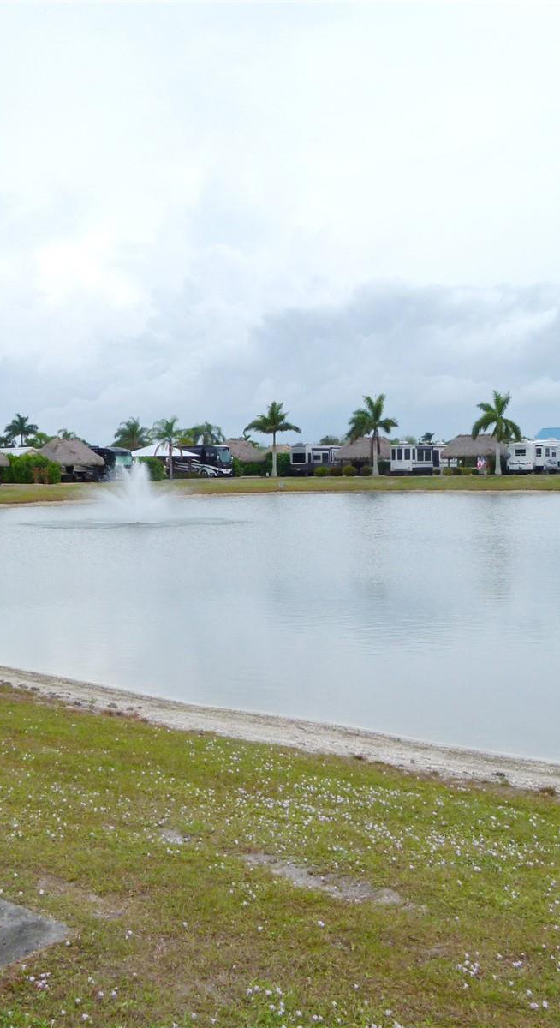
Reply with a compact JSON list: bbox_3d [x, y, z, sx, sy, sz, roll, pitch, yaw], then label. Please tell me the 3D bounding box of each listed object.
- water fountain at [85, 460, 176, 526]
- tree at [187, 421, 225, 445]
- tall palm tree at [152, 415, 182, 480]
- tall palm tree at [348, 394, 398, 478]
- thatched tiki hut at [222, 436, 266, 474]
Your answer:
[{"bbox_3d":[-6.320,-0.930,42.500,3.900,2.690,3.900,-1,3,-8],"label":"water fountain"},{"bbox_3d":[-9.550,-8.260,127.000,4.900,7.240,4.900,-1,3,-4],"label":"tree"},{"bbox_3d":[-11.641,-6.786,102.000,3.200,6.600,3.200,0,5,0],"label":"tall palm tree"},{"bbox_3d":[10.320,-8.700,109.000,5.400,8.900,5.400,-1,3,5],"label":"tall palm tree"},{"bbox_3d":[-4.795,-6.808,119.125,6.500,4.800,5.600,-1,3,-6],"label":"thatched tiki hut"}]

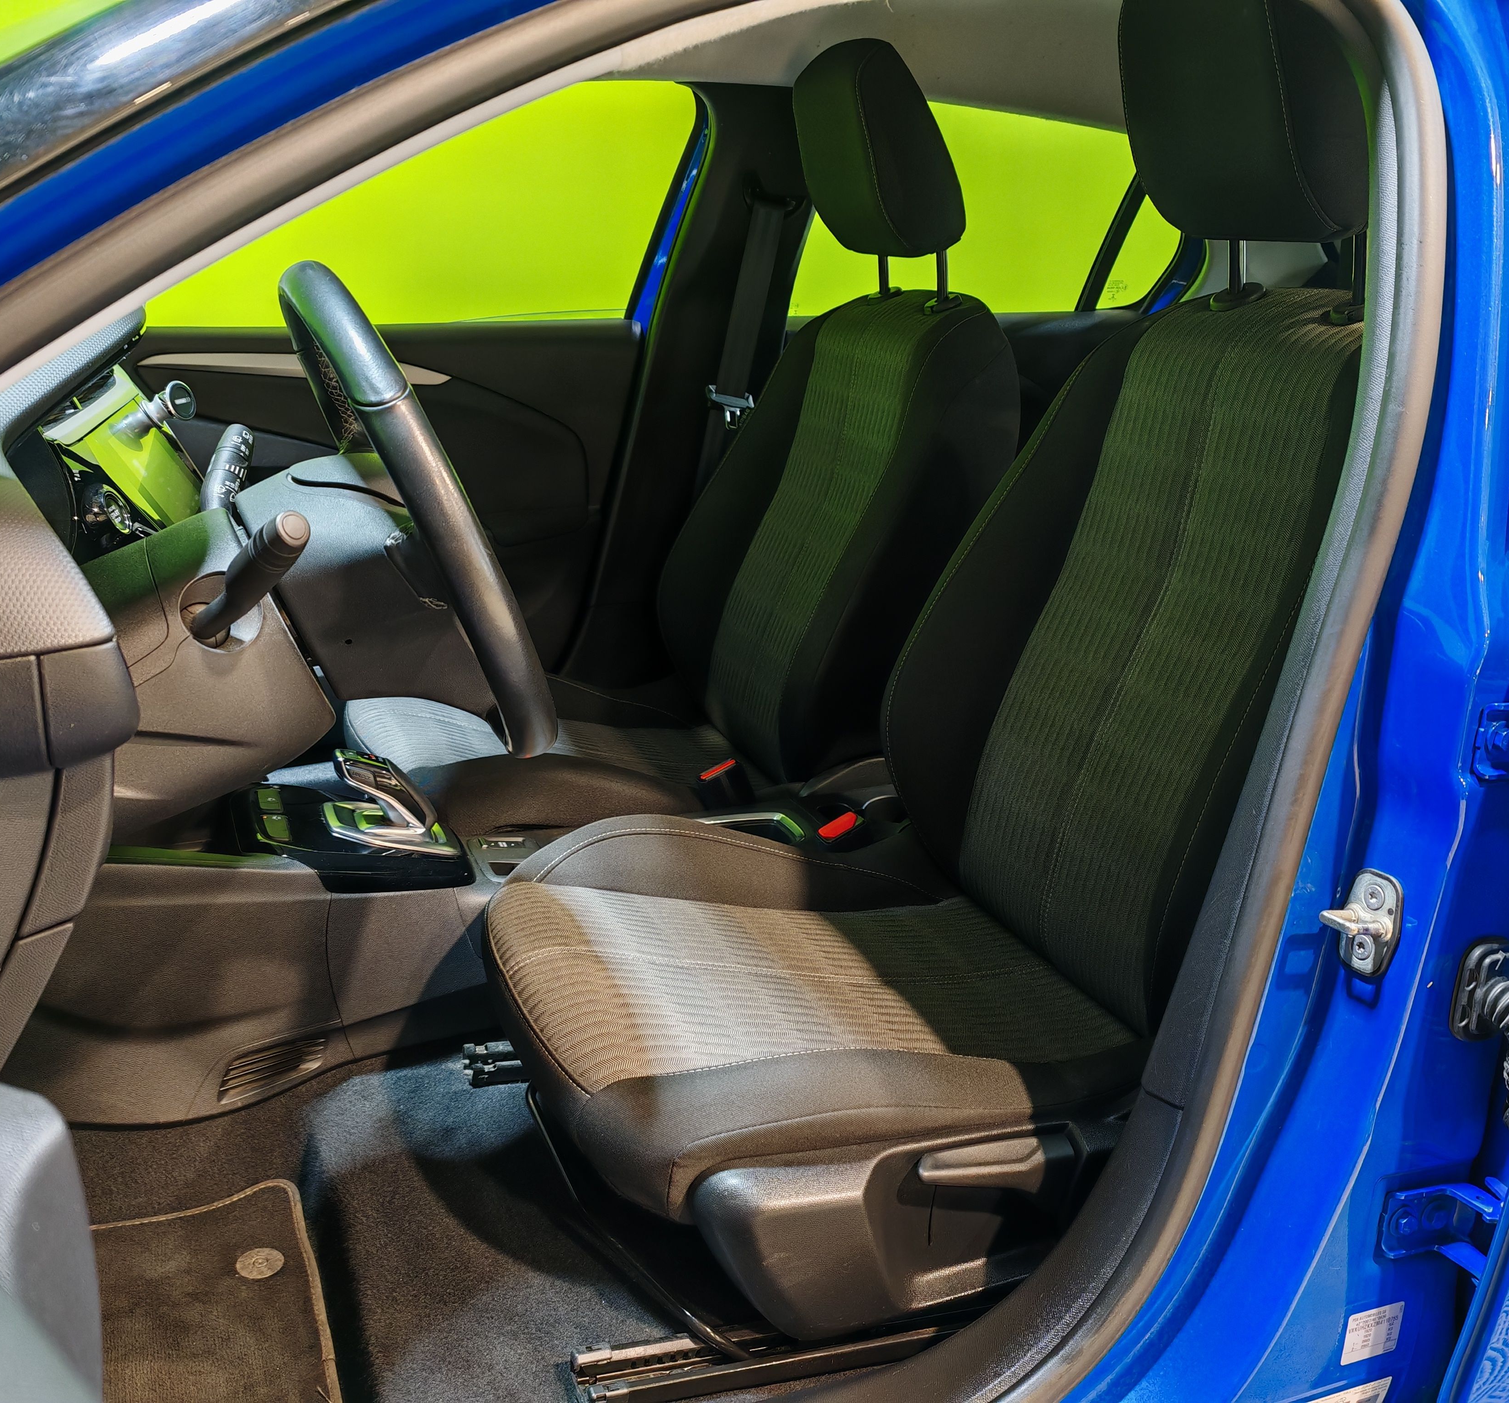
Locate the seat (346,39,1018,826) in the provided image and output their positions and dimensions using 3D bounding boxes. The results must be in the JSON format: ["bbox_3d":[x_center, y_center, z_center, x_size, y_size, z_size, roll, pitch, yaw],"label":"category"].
[{"bbox_3d":[-0.101,-0.283,1.764,0.810,1.000,0.530,-5,19,-21],"label":"seat"}]

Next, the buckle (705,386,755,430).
[{"bbox_3d":[-0.034,-0.402,1.998,0.066,0.054,0.020,8,14,-25],"label":"buckle"}]

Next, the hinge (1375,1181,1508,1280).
[{"bbox_3d":[0.450,0.345,0.942,0.075,0.054,0.052,-5,19,-21],"label":"hinge"}]

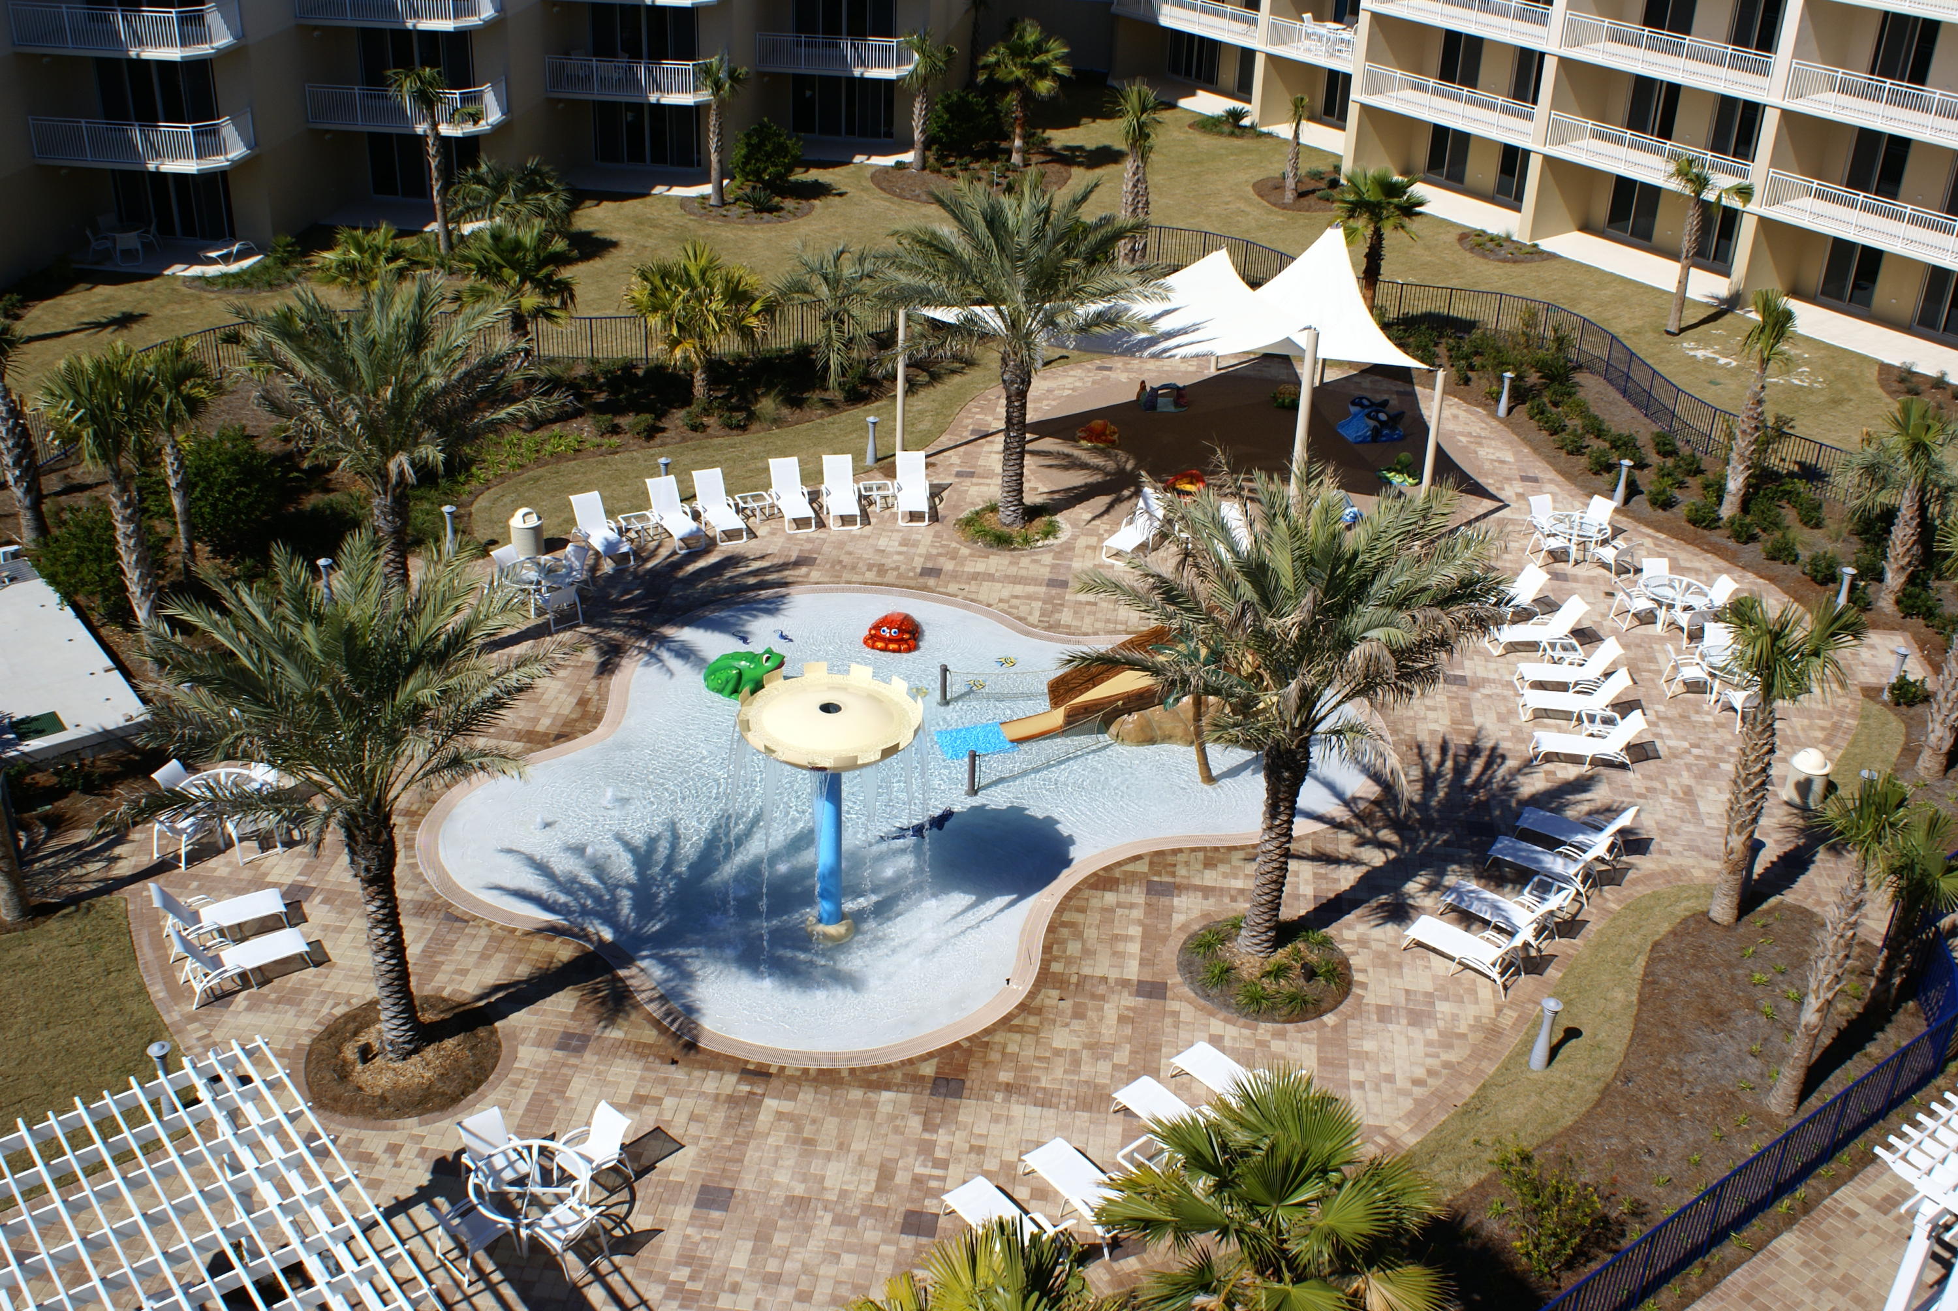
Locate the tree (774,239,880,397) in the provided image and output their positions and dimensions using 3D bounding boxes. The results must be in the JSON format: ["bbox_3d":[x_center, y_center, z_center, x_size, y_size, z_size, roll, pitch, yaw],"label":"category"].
[{"bbox_3d":[-3.556,-8.059,47.220,2.600,3.700,2.600,2,27,-1],"label":"tree"}]

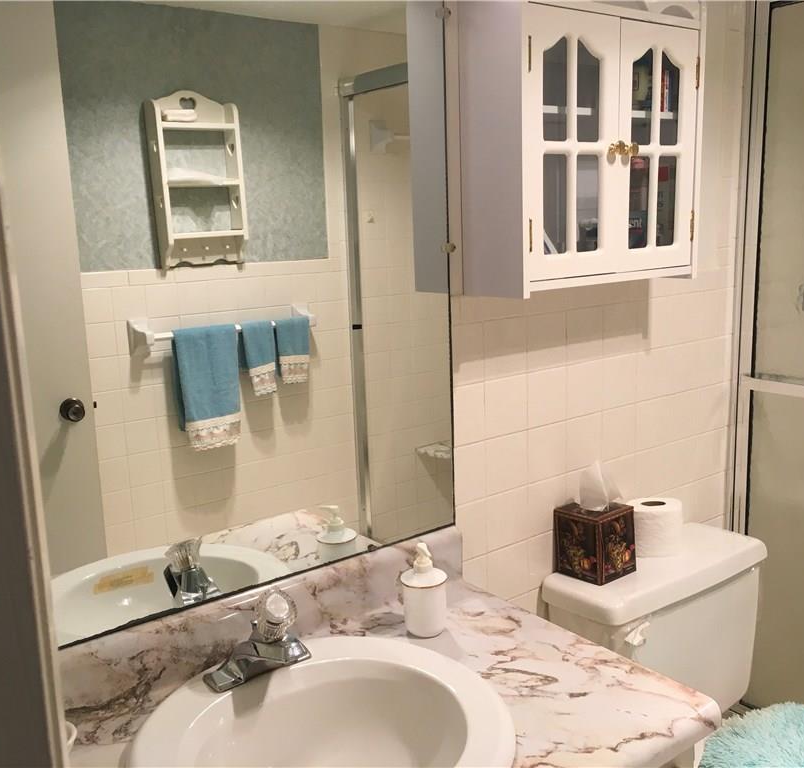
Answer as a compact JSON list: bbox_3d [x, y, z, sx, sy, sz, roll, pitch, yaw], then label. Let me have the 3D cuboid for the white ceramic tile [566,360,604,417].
[{"bbox_3d":[0.366,0.011,1.725,0.108,0.108,0.011,-10,13,-36],"label":"white ceramic tile"}]

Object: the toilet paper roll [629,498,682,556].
[{"bbox_3d":[0.530,0.298,1.803,0.115,0.095,0.115,-2,11,0],"label":"toilet paper roll"}]

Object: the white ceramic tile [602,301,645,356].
[{"bbox_3d":[0.444,-0.112,1.761,0.108,0.108,0.008,-10,13,-37],"label":"white ceramic tile"}]

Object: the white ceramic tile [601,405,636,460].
[{"bbox_3d":[0.457,0.104,1.810,0.108,0.108,0.011,-10,13,-36],"label":"white ceramic tile"}]

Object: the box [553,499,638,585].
[{"bbox_3d":[0.380,0.307,1.688,0.114,0.130,0.110,-11,14,-40],"label":"box"}]

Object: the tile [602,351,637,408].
[{"bbox_3d":[0.448,-0.005,1.780,0.108,0.108,0.008,-10,13,-37],"label":"tile"}]

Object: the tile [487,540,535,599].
[{"bbox_3d":[0.201,0.361,1.641,0.108,0.108,0.008,-10,13,-37],"label":"tile"}]

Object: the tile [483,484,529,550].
[{"bbox_3d":[0.198,0.254,1.621,0.108,0.108,0.008,-10,13,-37],"label":"tile"}]

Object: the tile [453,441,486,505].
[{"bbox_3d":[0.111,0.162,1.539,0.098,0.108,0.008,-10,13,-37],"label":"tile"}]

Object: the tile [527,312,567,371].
[{"bbox_3d":[0.272,-0.081,1.629,0.108,0.108,0.008,-10,13,-37],"label":"tile"}]

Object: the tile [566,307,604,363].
[{"bbox_3d":[0.358,-0.097,1.695,0.108,0.108,0.008,-10,13,-37],"label":"tile"}]

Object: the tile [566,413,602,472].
[{"bbox_3d":[0.366,0.117,1.734,0.108,0.108,0.008,-10,13,-37],"label":"tile"}]

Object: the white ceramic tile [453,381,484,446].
[{"bbox_3d":[0.121,0.055,1.543,0.072,0.108,0.011,-10,13,-36],"label":"white ceramic tile"}]

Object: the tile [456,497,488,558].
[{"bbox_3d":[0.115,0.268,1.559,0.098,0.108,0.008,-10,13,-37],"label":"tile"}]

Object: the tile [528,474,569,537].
[{"bbox_3d":[0.287,0.242,1.701,0.108,0.108,0.011,-10,13,-36],"label":"tile"}]

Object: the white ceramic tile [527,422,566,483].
[{"bbox_3d":[0.283,0.134,1.681,0.108,0.108,0.011,-10,13,-36],"label":"white ceramic tile"}]

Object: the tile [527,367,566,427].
[{"bbox_3d":[0.279,0.027,1.661,0.108,0.108,0.011,-10,13,-36],"label":"tile"}]

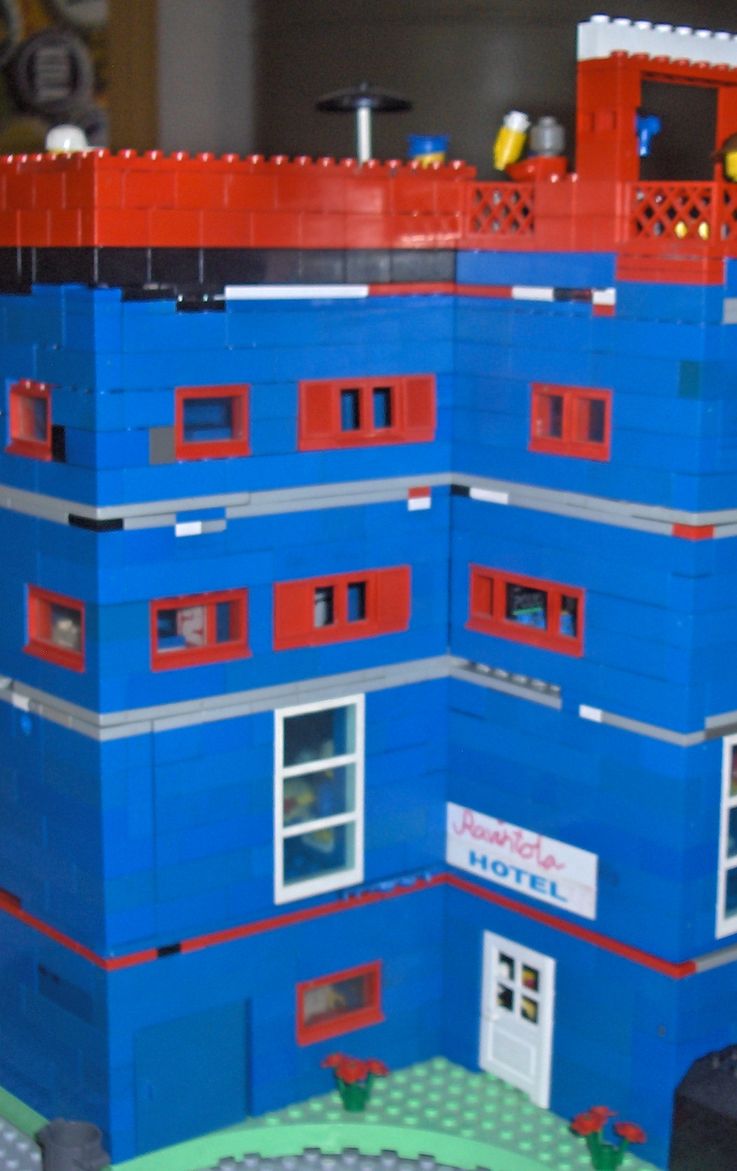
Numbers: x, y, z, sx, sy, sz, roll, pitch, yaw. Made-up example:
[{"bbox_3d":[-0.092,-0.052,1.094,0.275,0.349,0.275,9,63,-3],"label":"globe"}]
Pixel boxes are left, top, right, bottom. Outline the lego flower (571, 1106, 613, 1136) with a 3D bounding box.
[{"bbox_3d":[0.061,0.147,0.543,0.010,0.005,0.010,-8,14,-37],"label":"lego flower"}]

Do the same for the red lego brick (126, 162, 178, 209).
[{"bbox_3d":[-0.058,-0.102,0.510,0.016,0.011,0.008,-8,14,-38],"label":"red lego brick"}]

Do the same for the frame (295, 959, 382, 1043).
[{"bbox_3d":[-0.010,0.123,0.591,0.032,0.019,0.009,-8,14,-37],"label":"frame"}]

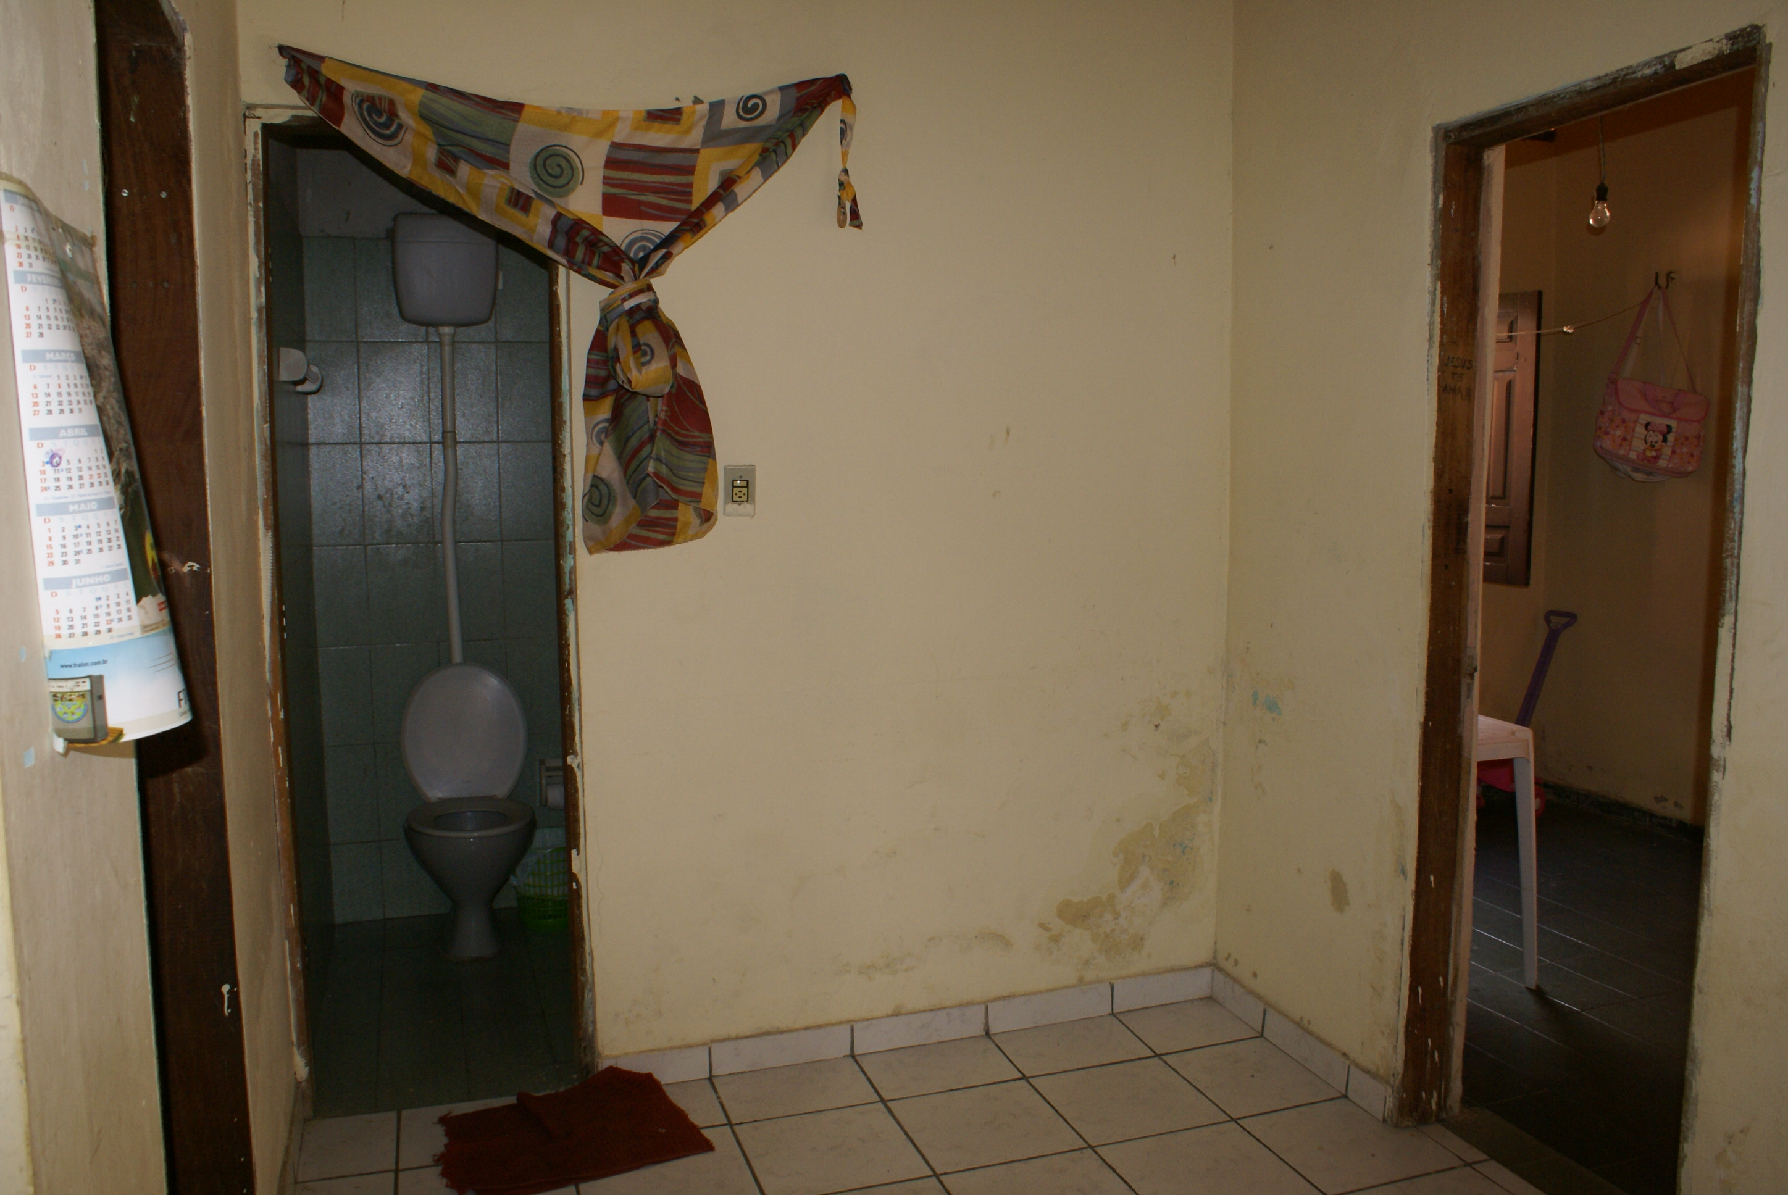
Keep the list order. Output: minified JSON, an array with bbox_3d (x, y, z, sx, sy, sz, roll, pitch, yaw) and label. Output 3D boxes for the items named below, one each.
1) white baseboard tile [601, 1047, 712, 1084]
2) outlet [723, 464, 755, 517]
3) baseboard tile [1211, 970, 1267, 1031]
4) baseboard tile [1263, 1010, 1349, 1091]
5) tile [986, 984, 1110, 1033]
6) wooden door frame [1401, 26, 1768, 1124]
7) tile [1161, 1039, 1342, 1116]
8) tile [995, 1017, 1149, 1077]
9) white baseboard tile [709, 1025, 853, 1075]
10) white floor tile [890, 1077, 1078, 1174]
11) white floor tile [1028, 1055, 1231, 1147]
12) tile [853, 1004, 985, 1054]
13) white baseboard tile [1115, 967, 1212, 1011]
[{"bbox_3d":[-0.550,1.072,3.065,0.263,0.083,0.012,-2,7,-18],"label":"white baseboard tile"},{"bbox_3d":[-0.341,-0.236,2.990,0.072,0.115,0.014,-2,7,-18],"label":"outlet"},{"bbox_3d":[0.868,1.029,3.410,0.012,0.082,0.237,-2,7,-18],"label":"baseboard tile"},{"bbox_3d":[0.963,1.054,3.137,0.012,0.083,0.339,-2,7,-18],"label":"baseboard tile"},{"bbox_3d":[0.397,1.039,3.370,0.338,0.082,0.012,-2,7,-18],"label":"tile"},{"bbox_3d":[1.250,0.140,2.450,0.130,2.100,0.729,-2,7,-18],"label":"wooden door frame"},{"bbox_3d":[0.823,1.114,3.104,0.292,0.012,0.333,-2,7,-18],"label":"tile"},{"bbox_3d":[0.429,1.095,3.265,0.339,0.012,0.234,-2,7,-18],"label":"tile"},{"bbox_3d":[-0.261,1.063,3.159,0.339,0.083,0.012,-2,7,-18],"label":"white baseboard tile"},{"bbox_3d":[0.194,1.136,2.881,0.339,0.012,0.339,-2,7,-18],"label":"white floor tile"},{"bbox_3d":[0.519,1.122,2.990,0.339,0.012,0.339,-2,7,-18],"label":"white floor tile"},{"bbox_3d":[0.065,1.051,3.267,0.339,0.083,0.012,-2,7,-18],"label":"tile"},{"bbox_3d":[0.700,1.022,3.468,0.290,0.082,0.012,-2,7,-18],"label":"white baseboard tile"}]

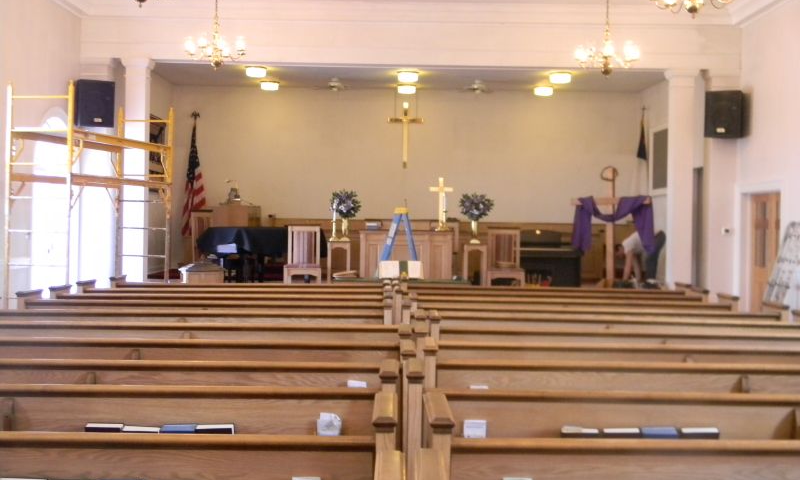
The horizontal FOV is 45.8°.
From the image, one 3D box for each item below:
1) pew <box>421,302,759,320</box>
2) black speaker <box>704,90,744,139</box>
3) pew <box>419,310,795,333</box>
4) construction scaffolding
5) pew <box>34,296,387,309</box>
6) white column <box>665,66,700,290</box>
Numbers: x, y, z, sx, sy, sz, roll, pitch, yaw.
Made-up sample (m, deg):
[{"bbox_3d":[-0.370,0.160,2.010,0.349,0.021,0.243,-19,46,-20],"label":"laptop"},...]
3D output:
[{"bbox_3d":[1.720,0.992,8.500,3.280,0.906,0.620,1,1,0],"label":"pew"},{"bbox_3d":[4.759,-1.830,13.874,0.480,0.670,0.400,1,1,28],"label":"black speaker"},{"bbox_3d":[1.703,1.046,8.072,3.400,0.940,0.600,1,1,0],"label":"pew"},{"bbox_3d":[-3.760,-0.233,11.760,0.820,3.100,2.620,1,1,10],"label":"construction scaffolding"},{"bbox_3d":[-1.700,0.932,8.500,3.260,0.906,0.620,1,1,0],"label":"pew"},{"bbox_3d":[4.247,-0.806,14.356,0.420,3.547,0.420,1,1,0],"label":"white column"}]

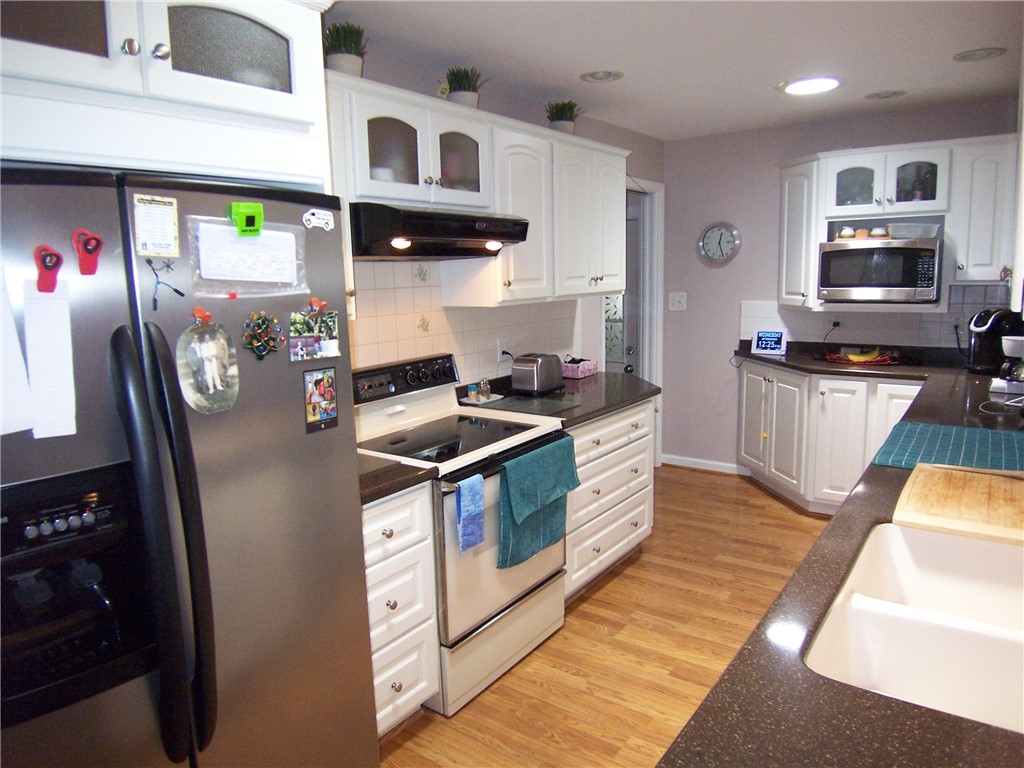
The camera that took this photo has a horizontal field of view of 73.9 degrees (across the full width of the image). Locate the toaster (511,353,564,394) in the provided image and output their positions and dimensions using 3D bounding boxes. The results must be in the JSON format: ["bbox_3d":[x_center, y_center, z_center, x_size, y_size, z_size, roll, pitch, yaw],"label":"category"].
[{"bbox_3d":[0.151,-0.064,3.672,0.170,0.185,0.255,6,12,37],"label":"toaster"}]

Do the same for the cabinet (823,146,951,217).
[{"bbox_3d":[2.262,-1.187,4.094,0.643,0.371,0.337,5,12,37],"label":"cabinet"}]

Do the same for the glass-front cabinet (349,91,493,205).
[{"bbox_3d":[-0.441,-0.856,2.650,0.325,0.367,0.785,6,12,37],"label":"glass-front cabinet"}]

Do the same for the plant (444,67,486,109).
[{"bbox_3d":[-0.190,-1.209,2.834,0.153,0.208,0.153,-2,9,0],"label":"plant"}]

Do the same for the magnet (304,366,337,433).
[{"bbox_3d":[-0.468,0.040,1.680,0.010,0.152,0.094,5,12,37],"label":"magnet"}]

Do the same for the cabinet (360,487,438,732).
[{"bbox_3d":[-0.640,0.722,2.353,0.630,0.817,0.443,6,12,37],"label":"cabinet"}]

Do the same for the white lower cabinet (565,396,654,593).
[{"bbox_3d":[0.240,0.529,3.452,0.614,0.822,0.871,5,12,37],"label":"white lower cabinet"}]

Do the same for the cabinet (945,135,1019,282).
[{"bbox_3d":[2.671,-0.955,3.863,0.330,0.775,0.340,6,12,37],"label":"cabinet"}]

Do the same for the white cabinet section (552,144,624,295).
[{"bbox_3d":[0.298,-0.854,3.666,0.325,0.750,0.755,5,12,36],"label":"white cabinet section"}]

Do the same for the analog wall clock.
[{"bbox_3d":[1.496,-1.012,4.896,0.302,0.304,0.044,5,12,37],"label":"analog wall clock"}]

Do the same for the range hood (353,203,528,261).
[{"bbox_3d":[-0.350,-0.589,2.648,0.495,0.183,0.752,5,12,37],"label":"range hood"}]

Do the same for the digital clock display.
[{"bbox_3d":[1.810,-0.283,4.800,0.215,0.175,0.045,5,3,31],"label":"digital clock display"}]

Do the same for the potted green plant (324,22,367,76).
[{"bbox_3d":[-0.568,-1.116,2.337,0.139,0.208,0.139,5,12,37],"label":"potted green plant"}]

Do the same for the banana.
[{"bbox_3d":[2.162,-0.179,4.189,0.188,0.099,0.059,5,12,37],"label":"banana"}]

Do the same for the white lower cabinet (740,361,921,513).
[{"bbox_3d":[2.003,0.341,4.426,1.257,0.866,0.574,5,12,37],"label":"white lower cabinet"}]

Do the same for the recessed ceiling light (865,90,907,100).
[{"bbox_3d":[2.038,-1.569,3.713,0.200,0.020,0.200,6,12,37],"label":"recessed ceiling light"}]

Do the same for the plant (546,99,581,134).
[{"bbox_3d":[0.272,-1.328,3.478,0.160,0.210,0.160,6,12,37],"label":"plant"}]

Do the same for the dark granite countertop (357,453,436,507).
[{"bbox_3d":[-0.637,0.299,2.284,0.645,0.040,0.450,6,12,37],"label":"dark granite countertop"}]

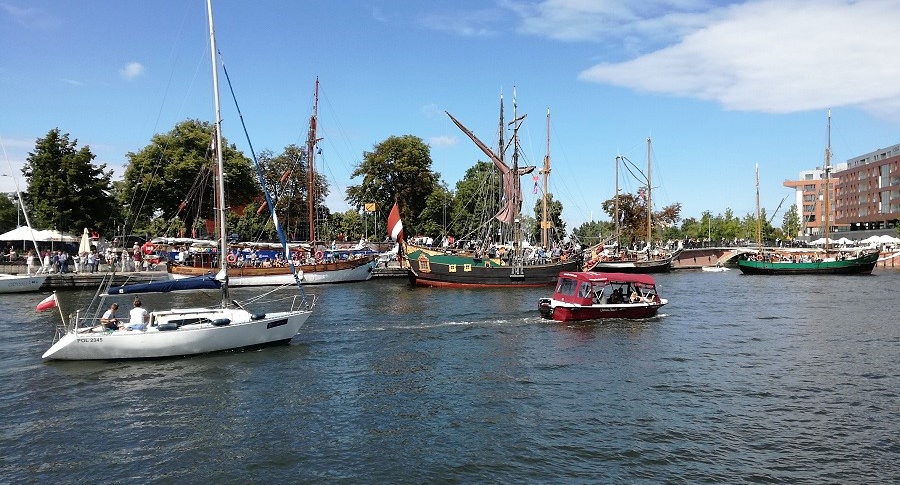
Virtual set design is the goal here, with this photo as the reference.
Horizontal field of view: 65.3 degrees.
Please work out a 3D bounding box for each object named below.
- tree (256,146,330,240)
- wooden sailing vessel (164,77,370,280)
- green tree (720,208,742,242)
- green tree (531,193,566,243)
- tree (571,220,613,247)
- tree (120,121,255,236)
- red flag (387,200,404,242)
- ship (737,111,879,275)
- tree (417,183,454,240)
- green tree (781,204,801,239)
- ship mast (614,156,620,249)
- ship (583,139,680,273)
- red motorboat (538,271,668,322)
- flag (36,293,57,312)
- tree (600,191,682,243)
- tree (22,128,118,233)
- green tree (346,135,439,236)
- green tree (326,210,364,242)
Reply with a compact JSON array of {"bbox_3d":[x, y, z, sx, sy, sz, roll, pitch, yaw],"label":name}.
[{"bbox_3d":[-19.071,-5.111,85.000,9.202,13.753,9.202,0,0,0],"label":"tree"},{"bbox_3d":[-15.200,-5.411,62.300,19.000,18.559,4.900,0,0,-38],"label":"wooden sailing vessel"},{"bbox_3d":[54.135,-2.861,135.000,4.620,7.740,4.620,0,0,0],"label":"green tree"},{"bbox_3d":[16.557,-3.662,118.000,6.220,9.150,6.220,0,0,0],"label":"green tree"},{"bbox_3d":[33.494,-1.648,165.000,9.402,7.515,9.402,0,0,0],"label":"tree"},{"bbox_3d":[-29.316,-6.051,79.000,15.500,15.582,14.500,0,0,0],"label":"tree"},{"bbox_3d":[-4.300,-1.580,55.500,1.400,3.200,0.400,0,0,-3],"label":"red flag"},{"bbox_3d":[39.000,-5.324,76.500,15.300,17.600,4.200,0,0,-6],"label":"ship"},{"bbox_3d":[-2.004,-3.168,97.000,5.251,9.970,5.251,0,0,0],"label":"tree"},{"bbox_3d":[76.637,-3.449,158.000,4.501,10.657,4.501,0,0,0],"label":"green tree"},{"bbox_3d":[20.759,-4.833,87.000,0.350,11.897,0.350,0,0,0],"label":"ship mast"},{"bbox_3d":[23.200,-4.628,88.500,17.600,17.218,4.600,0,0,-35],"label":"ship"},{"bbox_3d":[6.720,2.187,30.200,6.300,2.050,2.200,0,0,-20],"label":"red motorboat"},{"bbox_3d":[-10.630,1.580,18.500,0.480,0.450,0.120,0,0,-30],"label":"flag"},{"bbox_3d":[31.750,-3.298,117.000,13.000,10.403,11.500,0,0,0],"label":"tree"},{"bbox_3d":[-38.923,-5.072,72.000,9.440,13.450,9.440,0,0,0],"label":"tree"},{"bbox_3d":[-7.536,-6.729,92.000,11.790,14.590,11.790,0,0,0],"label":"green tree"},{"bbox_3d":[-14.142,-1.942,95.000,5.140,5.050,5.140,0,0,0],"label":"green tree"}]

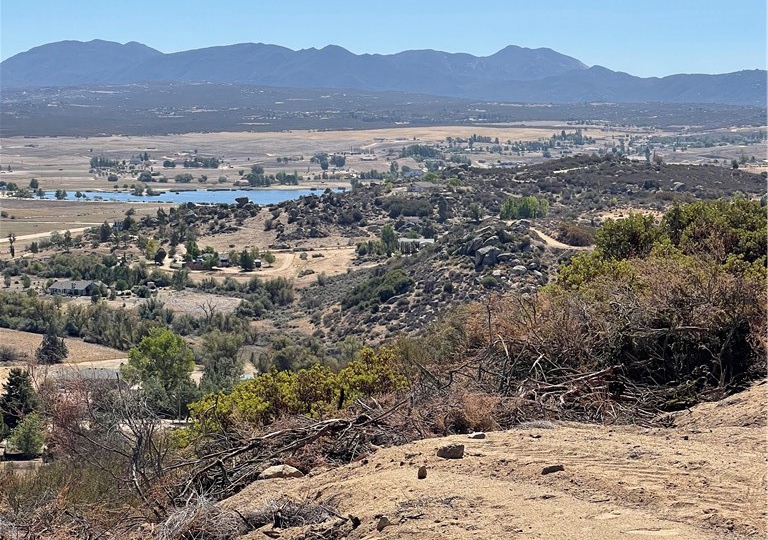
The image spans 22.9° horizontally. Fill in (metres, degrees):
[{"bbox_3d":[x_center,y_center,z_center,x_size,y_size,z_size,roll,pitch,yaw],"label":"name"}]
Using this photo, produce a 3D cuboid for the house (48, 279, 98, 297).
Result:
[{"bbox_3d":[-127.917,7.878,785.000,16.800,5.000,11.400,3,6,26],"label":"house"}]

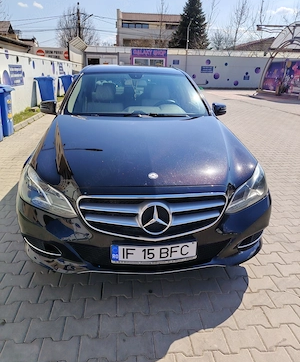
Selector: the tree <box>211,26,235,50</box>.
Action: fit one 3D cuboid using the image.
[{"bbox_3d":[10.323,-17.877,39.484,3.400,6.500,3.400,-1,22,-6],"label":"tree"}]

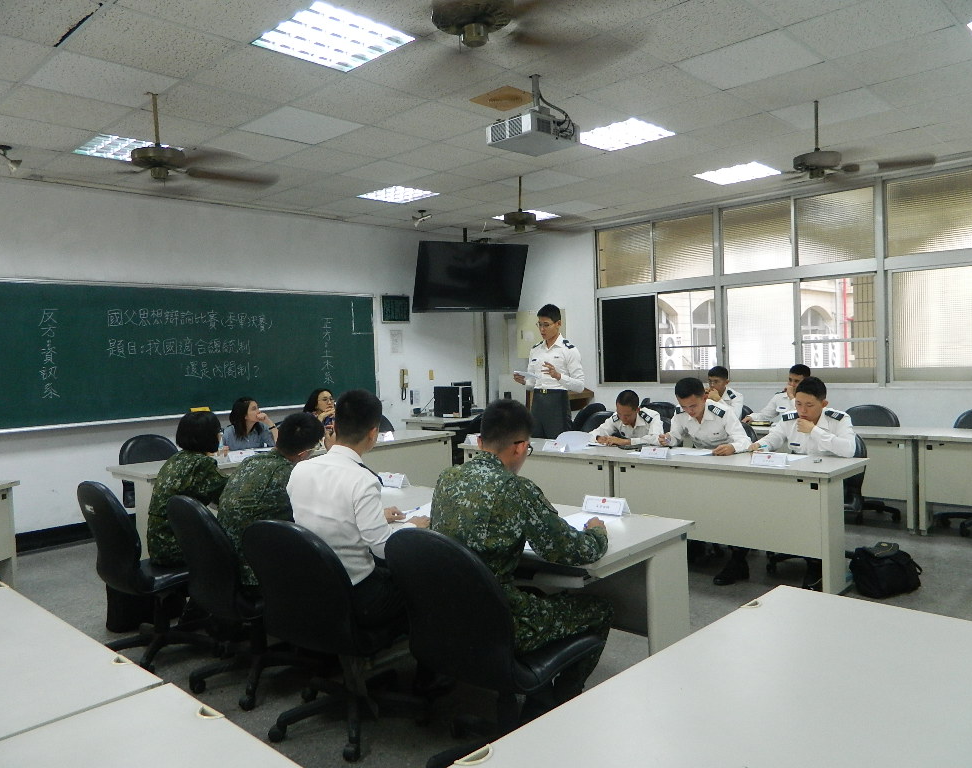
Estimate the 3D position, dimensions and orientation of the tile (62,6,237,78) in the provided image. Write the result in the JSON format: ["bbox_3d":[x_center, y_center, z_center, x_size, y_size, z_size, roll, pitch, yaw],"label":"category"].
[{"bbox_3d":[-1.602,-1.610,3.511,0.600,0.020,0.600,1,3,44],"label":"tile"}]

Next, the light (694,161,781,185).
[{"bbox_3d":[2.230,-1.872,6.558,0.600,0.060,0.600,1,3,44],"label":"light"}]

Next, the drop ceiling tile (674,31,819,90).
[{"bbox_3d":[1.408,-1.713,3.941,0.600,0.018,0.600,0,3,44],"label":"drop ceiling tile"}]

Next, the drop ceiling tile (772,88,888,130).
[{"bbox_3d":[2.262,-1.786,4.832,0.600,0.020,0.600,1,3,44],"label":"drop ceiling tile"}]

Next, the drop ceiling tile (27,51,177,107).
[{"bbox_3d":[-1.997,-1.579,3.848,0.600,0.020,0.600,0,4,44],"label":"drop ceiling tile"}]

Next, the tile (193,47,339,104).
[{"bbox_3d":[-1.160,-1.617,3.884,0.600,0.018,0.600,0,3,44],"label":"tile"}]

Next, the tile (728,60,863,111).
[{"bbox_3d":[1.838,-1.755,4.397,0.600,0.020,0.600,1,3,44],"label":"tile"}]

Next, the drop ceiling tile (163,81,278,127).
[{"bbox_3d":[-1.584,-1.615,4.282,0.600,0.020,0.600,0,4,44],"label":"drop ceiling tile"}]

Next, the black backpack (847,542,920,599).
[{"bbox_3d":[2.414,1.098,4.467,0.360,0.280,0.260,-2,3,-12],"label":"black backpack"}]

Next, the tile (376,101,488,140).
[{"bbox_3d":[-0.329,-1.705,4.814,0.600,0.020,0.600,1,3,44],"label":"tile"}]

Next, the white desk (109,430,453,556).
[{"bbox_3d":[-1.526,0.899,6.320,0.704,0.689,2.928,0,3,44],"label":"white desk"}]

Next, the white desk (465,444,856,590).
[{"bbox_3d":[1.110,0.836,5.418,2.946,0.689,0.753,0,3,44],"label":"white desk"}]

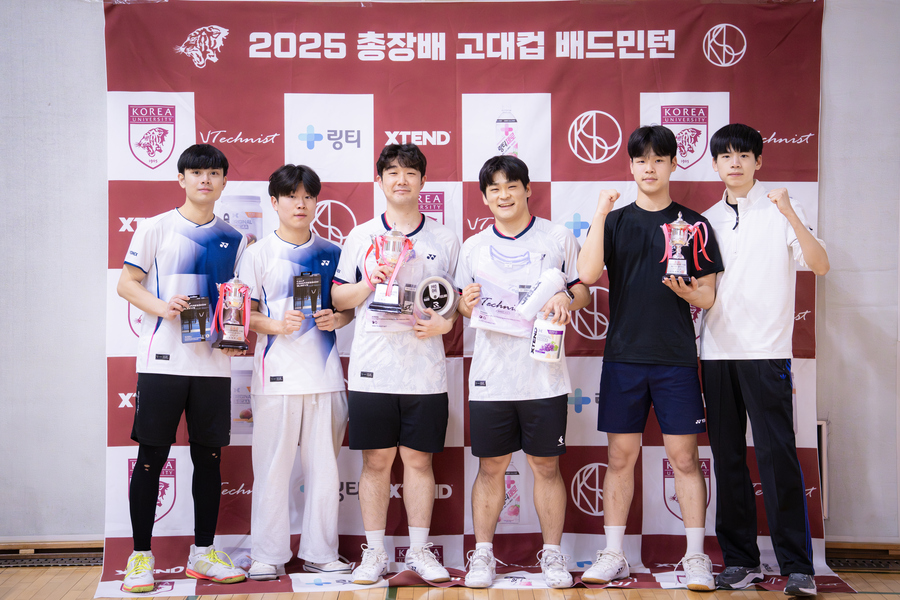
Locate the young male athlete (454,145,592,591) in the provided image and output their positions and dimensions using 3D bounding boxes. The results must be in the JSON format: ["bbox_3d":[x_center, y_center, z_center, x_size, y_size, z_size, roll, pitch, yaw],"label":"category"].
[{"bbox_3d":[0.298,0.279,8.098,0.544,1.737,0.416,0,2,5],"label":"young male athlete"}]

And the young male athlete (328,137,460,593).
[{"bbox_3d":[-0.222,0.249,8.158,0.535,1.766,0.416,0,2,-6],"label":"young male athlete"}]

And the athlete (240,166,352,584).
[{"bbox_3d":[-0.631,0.286,8.168,0.465,1.679,0.416,0,2,-15],"label":"athlete"}]

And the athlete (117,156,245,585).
[{"bbox_3d":[-1.081,0.260,8.049,0.525,1.771,0.416,0,2,-16],"label":"athlete"}]

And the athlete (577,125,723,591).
[{"bbox_3d":[0.794,0.217,8.039,0.594,1.845,0.446,0,2,6],"label":"athlete"}]

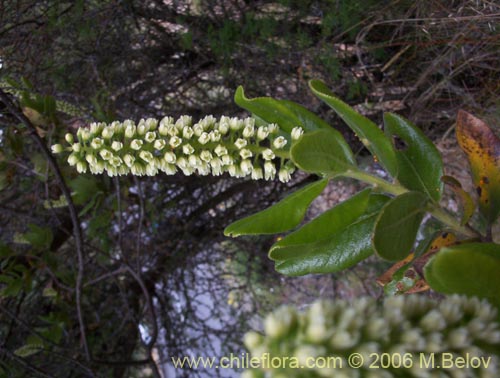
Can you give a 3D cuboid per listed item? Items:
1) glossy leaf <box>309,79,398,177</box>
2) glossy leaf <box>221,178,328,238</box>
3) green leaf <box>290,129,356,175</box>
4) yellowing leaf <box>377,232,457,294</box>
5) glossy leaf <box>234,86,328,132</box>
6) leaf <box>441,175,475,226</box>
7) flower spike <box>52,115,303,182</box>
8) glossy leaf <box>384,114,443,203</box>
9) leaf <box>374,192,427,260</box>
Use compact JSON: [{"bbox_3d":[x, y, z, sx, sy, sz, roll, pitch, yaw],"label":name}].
[{"bbox_3d":[0.049,-0.029,0.272,0.063,0.012,0.018,50,145,6],"label":"glossy leaf"},{"bbox_3d":[0.013,0.008,0.267,0.017,0.055,0.010,64,-177,36],"label":"glossy leaf"},{"bbox_3d":[0.033,-0.016,0.256,0.007,0.034,0.020,3,82,65],"label":"green leaf"},{"bbox_3d":[0.080,0.035,0.274,0.019,0.043,0.012,58,-173,36],"label":"yellowing leaf"},{"bbox_3d":[0.020,-0.032,0.281,0.023,0.068,0.013,-63,-17,22],"label":"glossy leaf"},{"bbox_3d":[0.098,0.006,0.270,0.025,0.009,0.011,68,155,9],"label":"leaf"},{"bbox_3d":[-0.034,-0.019,0.265,0.028,0.117,0.028,-178,90,-85],"label":"flower spike"},{"bbox_3d":[0.079,-0.016,0.276,0.024,0.009,0.051,-36,70,32],"label":"glossy leaf"},{"bbox_3d":[0.068,0.015,0.254,0.007,0.042,0.025,19,127,47],"label":"leaf"}]

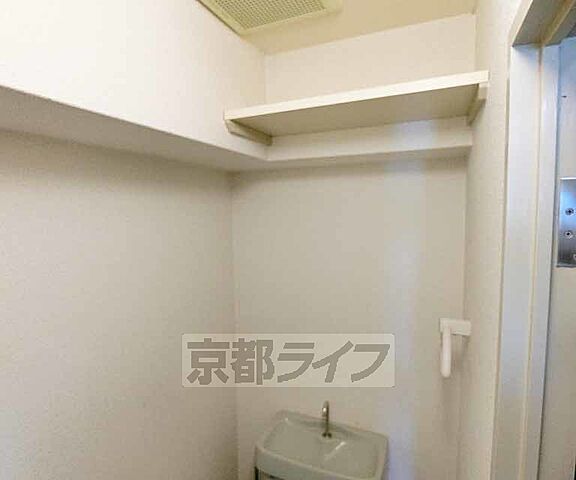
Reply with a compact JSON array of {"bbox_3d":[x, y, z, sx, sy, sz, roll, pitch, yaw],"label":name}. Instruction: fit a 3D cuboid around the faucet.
[{"bbox_3d":[0.133,0.626,1.143,0.034,0.143,0.064,2,6,24],"label":"faucet"}]

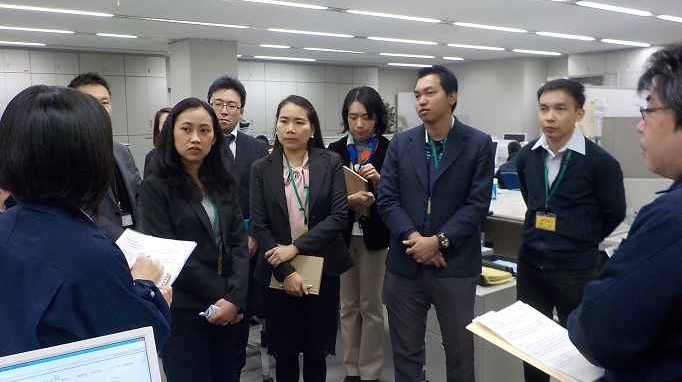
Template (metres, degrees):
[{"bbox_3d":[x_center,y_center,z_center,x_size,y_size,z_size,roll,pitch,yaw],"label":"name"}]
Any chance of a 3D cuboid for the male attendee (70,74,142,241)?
[{"bbox_3d":[-1.203,0.292,2.986,0.500,1.750,0.320,-8,11,-44],"label":"male attendee"}]

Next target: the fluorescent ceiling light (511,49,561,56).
[{"bbox_3d":[3.225,-2.284,9.698,1.230,0.060,0.150,-6,9,-36],"label":"fluorescent ceiling light"}]

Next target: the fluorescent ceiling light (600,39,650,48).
[{"bbox_3d":[4.076,-2.125,8.450,1.230,0.060,0.150,-6,9,-36],"label":"fluorescent ceiling light"}]

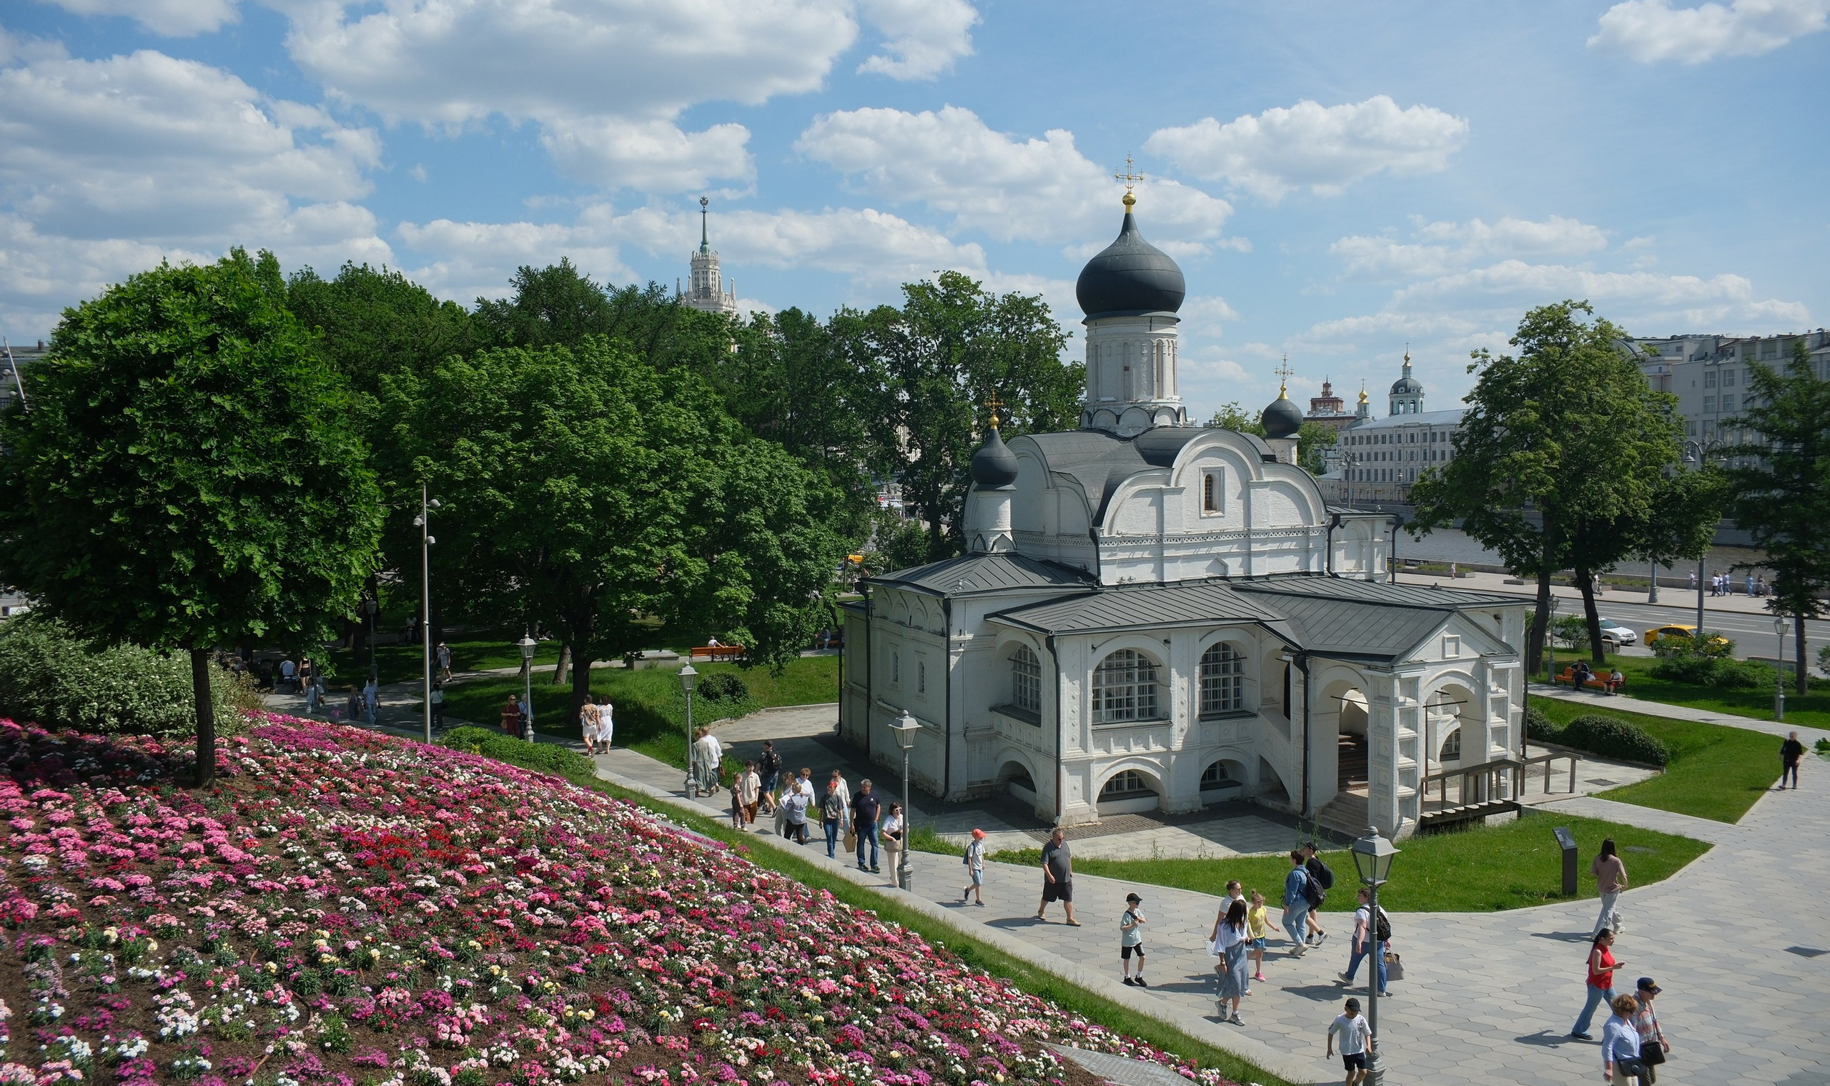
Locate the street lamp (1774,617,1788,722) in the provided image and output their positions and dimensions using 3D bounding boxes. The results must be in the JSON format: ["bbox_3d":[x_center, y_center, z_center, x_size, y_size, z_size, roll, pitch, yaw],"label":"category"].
[{"bbox_3d":[29.937,4.342,47.430,0.520,3.659,0.520,1,3,37],"label":"street lamp"}]

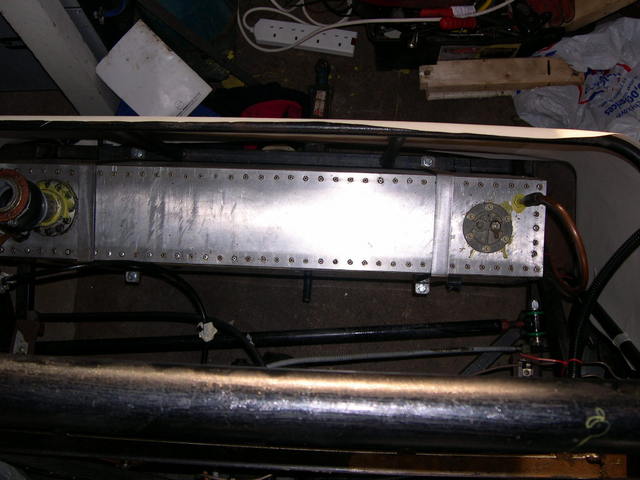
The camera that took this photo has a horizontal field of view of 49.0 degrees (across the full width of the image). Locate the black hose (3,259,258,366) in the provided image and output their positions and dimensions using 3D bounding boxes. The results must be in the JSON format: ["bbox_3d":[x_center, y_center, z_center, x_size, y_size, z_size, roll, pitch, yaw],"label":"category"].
[{"bbox_3d":[-0.319,0.124,1.200,0.430,0.100,0.150,2,76,2],"label":"black hose"}]

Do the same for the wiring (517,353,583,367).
[{"bbox_3d":[0.384,0.199,1.170,0.105,0.016,0.020,2,76,2],"label":"wiring"}]

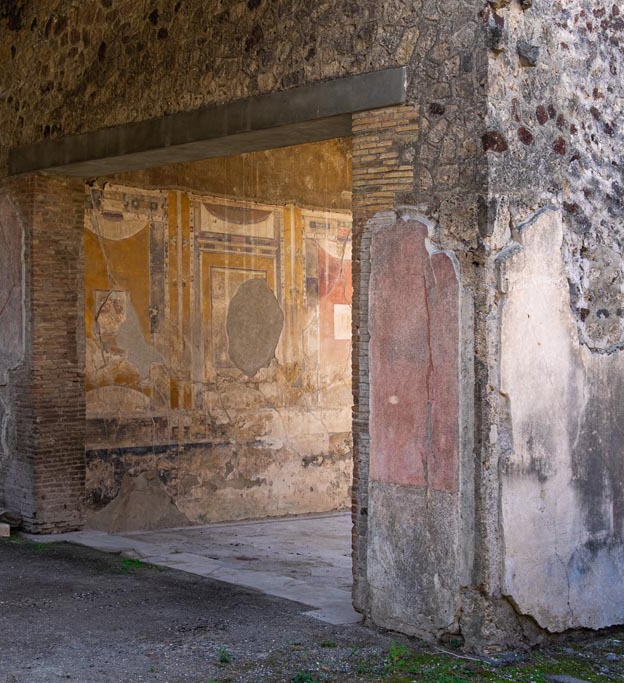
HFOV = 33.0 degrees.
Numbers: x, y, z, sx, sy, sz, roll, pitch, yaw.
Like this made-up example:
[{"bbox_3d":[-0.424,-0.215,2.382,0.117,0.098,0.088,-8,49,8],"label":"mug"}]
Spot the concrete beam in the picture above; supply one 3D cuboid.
[{"bbox_3d":[-0.787,-1.396,7.171,4.023,0.200,0.486,1,1,44],"label":"concrete beam"}]

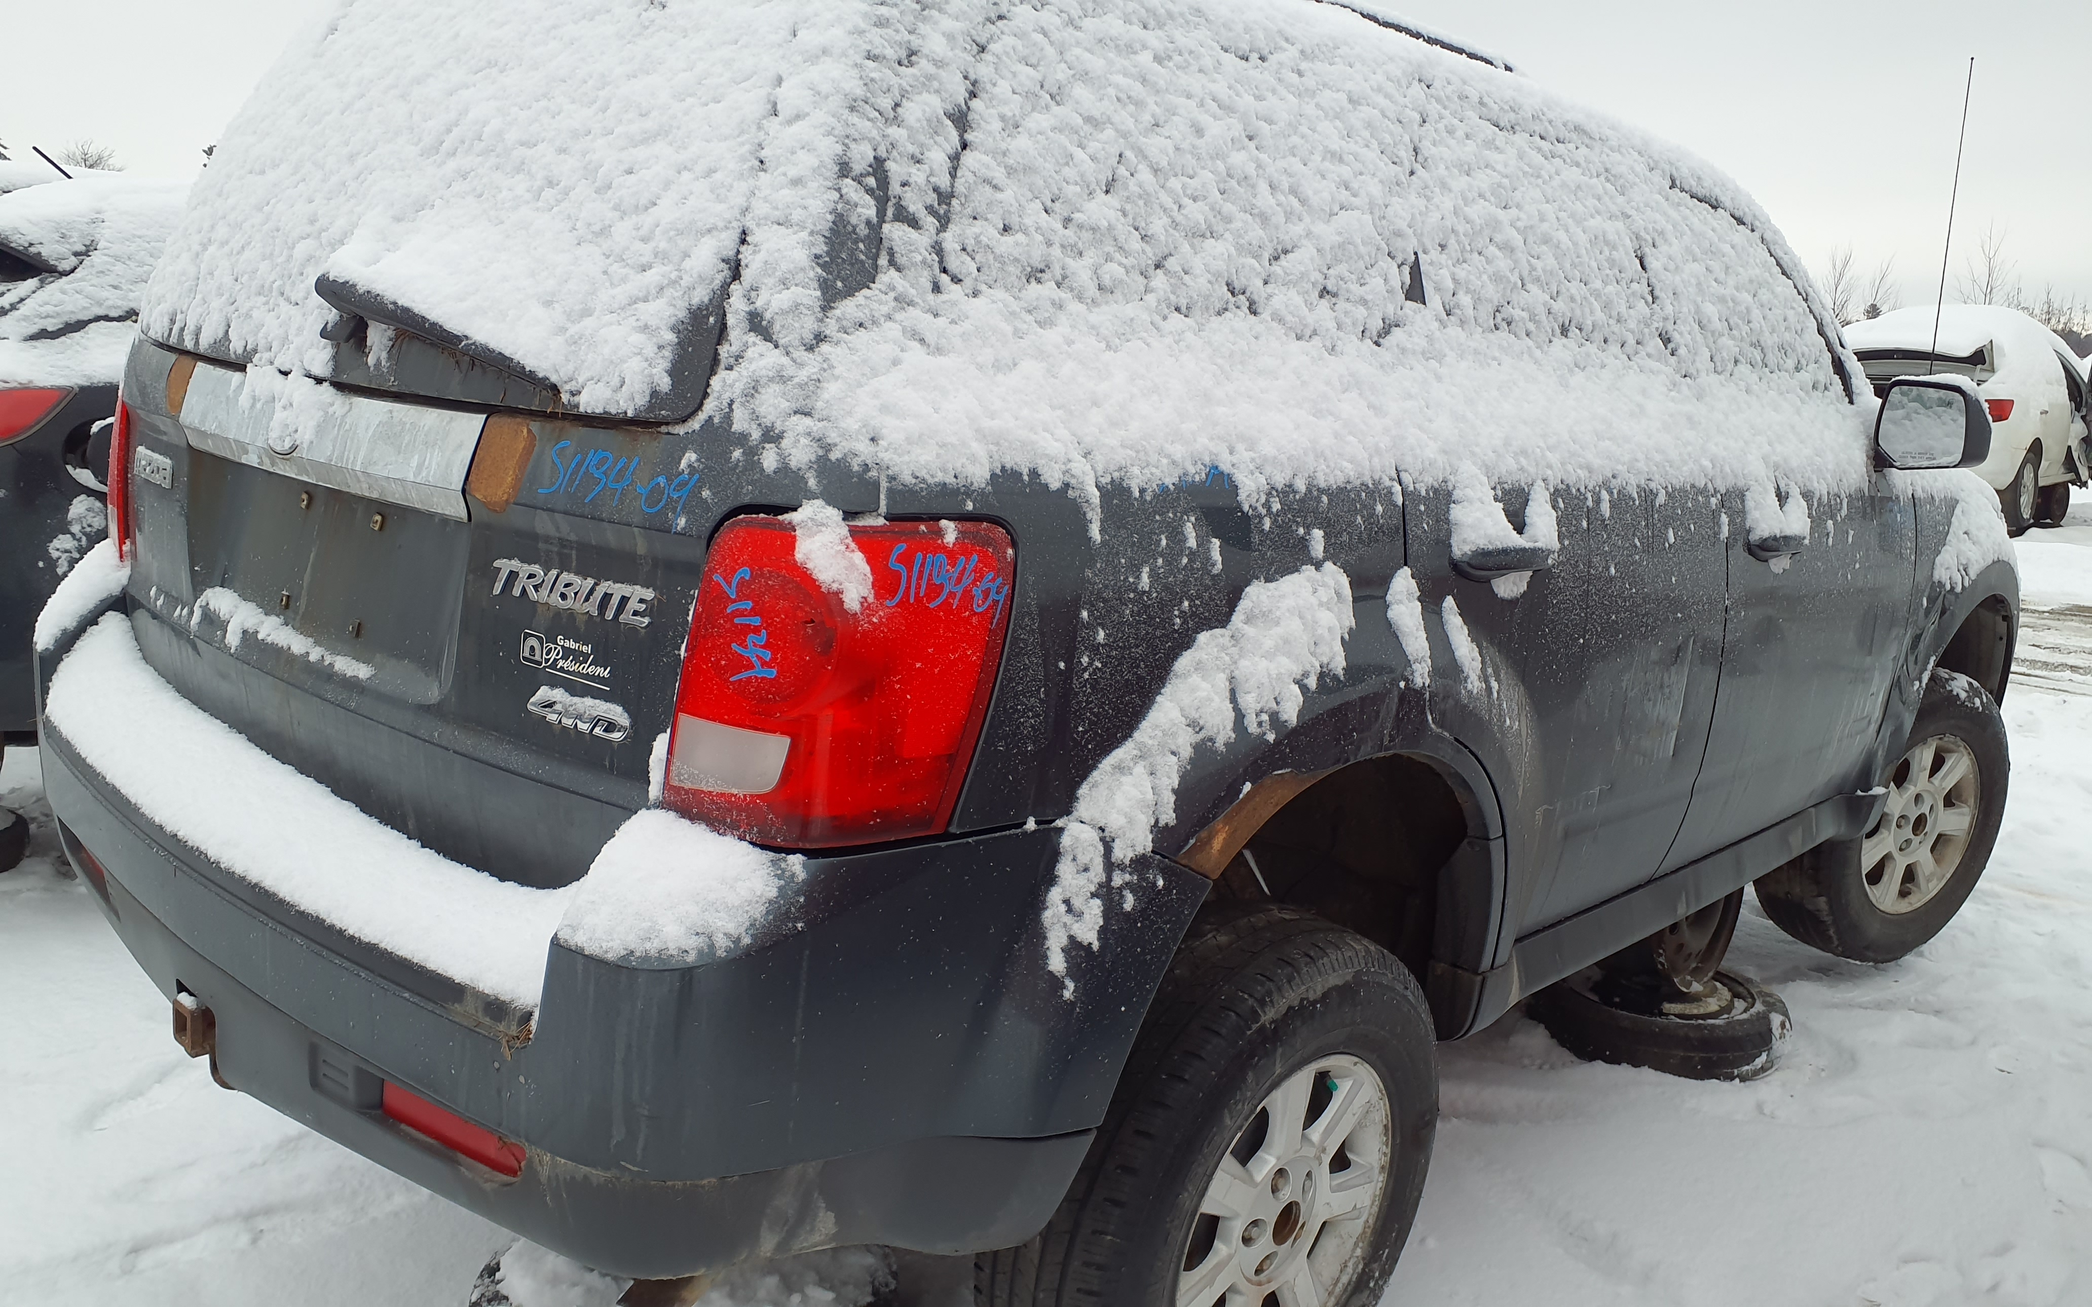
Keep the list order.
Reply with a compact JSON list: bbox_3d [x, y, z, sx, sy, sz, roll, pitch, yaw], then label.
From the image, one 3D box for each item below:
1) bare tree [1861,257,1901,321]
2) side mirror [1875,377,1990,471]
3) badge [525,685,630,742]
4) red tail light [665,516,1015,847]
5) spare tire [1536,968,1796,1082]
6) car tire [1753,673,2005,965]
[{"bbox_3d":[29.880,-11.893,55.475,1.600,4.630,1.600,8,13,28],"label":"bare tree"},{"bbox_3d":[1.709,-0.438,2.968,0.205,0.170,0.150,15,14,42],"label":"side mirror"},{"bbox_3d":[-0.418,0.055,1.378,0.150,0.038,0.010,14,4,37],"label":"badge"},{"bbox_3d":[-0.170,0.021,1.254,0.183,0.275,0.225,15,14,42],"label":"red tail light"},{"bbox_3d":[1.318,0.776,3.300,0.580,0.125,0.580,6,13,30],"label":"spare tire"},{"bbox_3d":[2.036,0.385,3.736,0.720,0.720,0.230,-5,17,-29],"label":"car tire"}]

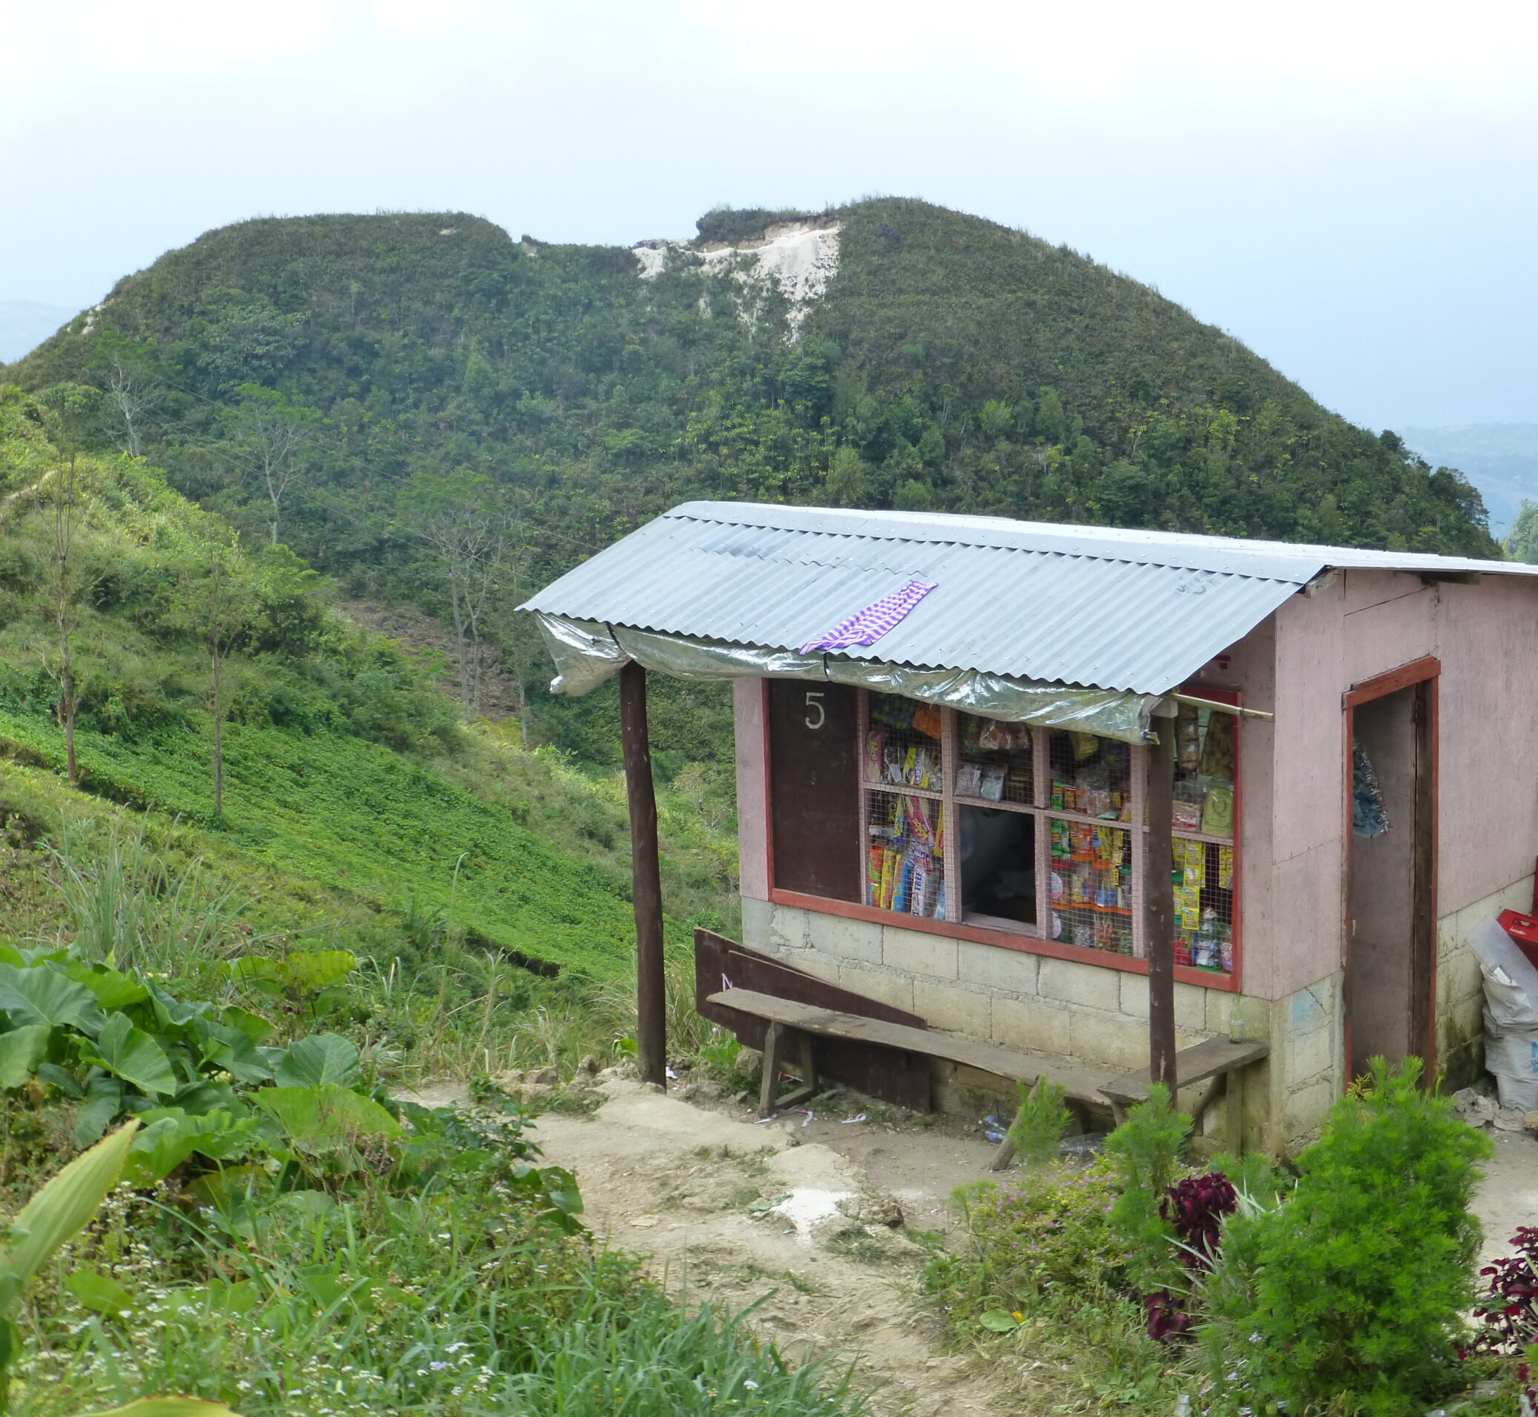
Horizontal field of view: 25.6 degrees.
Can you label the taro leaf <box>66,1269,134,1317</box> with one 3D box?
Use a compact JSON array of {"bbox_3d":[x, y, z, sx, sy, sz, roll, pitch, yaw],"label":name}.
[{"bbox_3d":[-2.151,1.883,10.900,0.210,0.100,0.170,-2,12,0],"label":"taro leaf"}]

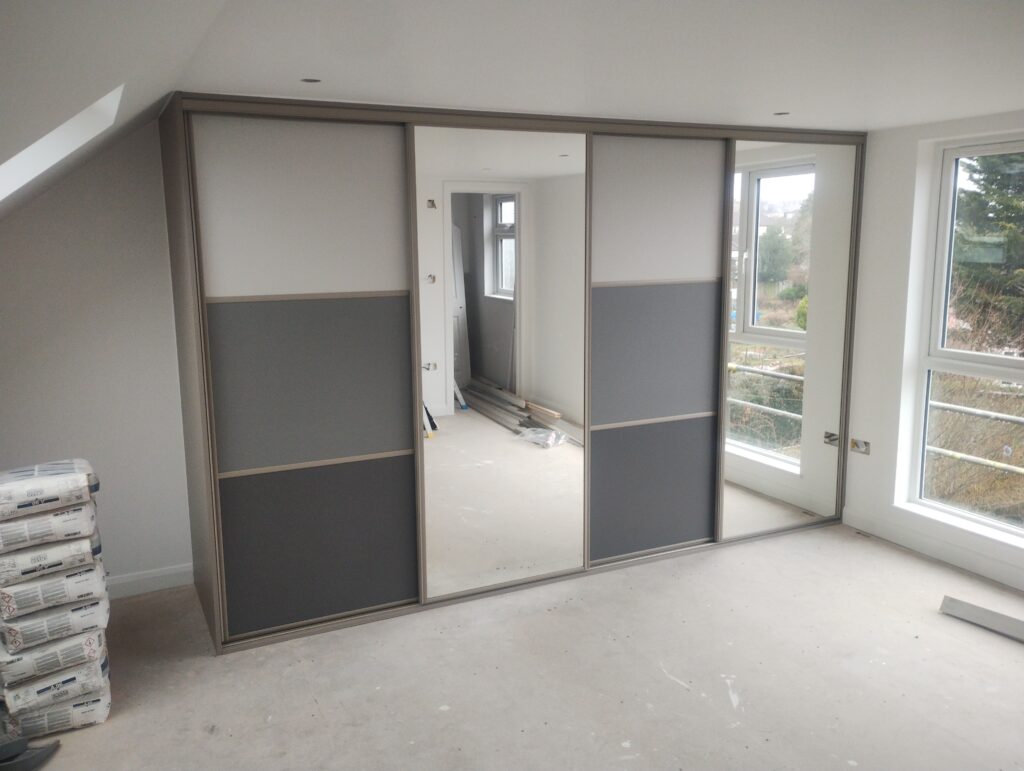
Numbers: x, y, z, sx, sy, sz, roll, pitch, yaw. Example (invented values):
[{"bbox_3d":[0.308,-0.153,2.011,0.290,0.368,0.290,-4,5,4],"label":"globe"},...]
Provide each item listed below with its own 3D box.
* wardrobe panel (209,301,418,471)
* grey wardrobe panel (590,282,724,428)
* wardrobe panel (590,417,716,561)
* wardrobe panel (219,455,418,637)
[{"bbox_3d":[-0.828,-0.019,3.523,0.844,0.694,0.030,-5,11,-25],"label":"wardrobe panel"},{"bbox_3d":[0.742,-0.167,4.258,0.784,0.694,0.030,-5,11,-25],"label":"grey wardrobe panel"},{"bbox_3d":[0.750,0.536,4.381,0.784,0.686,0.030,-5,11,-25],"label":"wardrobe panel"},{"bbox_3d":[-0.819,0.684,3.646,0.844,0.686,0.030,-5,11,-25],"label":"wardrobe panel"}]

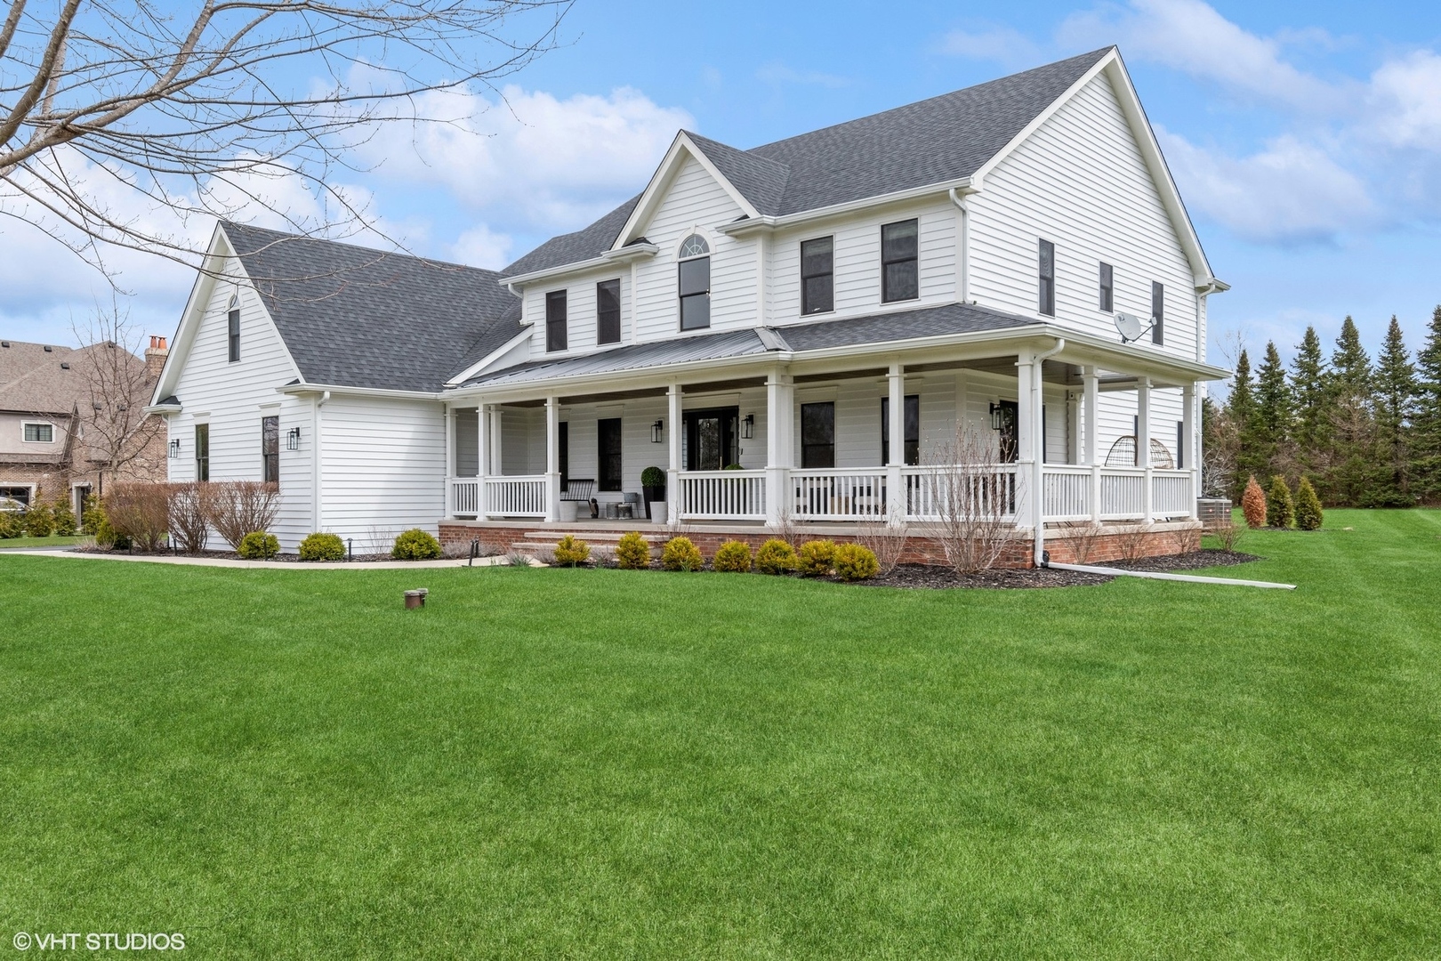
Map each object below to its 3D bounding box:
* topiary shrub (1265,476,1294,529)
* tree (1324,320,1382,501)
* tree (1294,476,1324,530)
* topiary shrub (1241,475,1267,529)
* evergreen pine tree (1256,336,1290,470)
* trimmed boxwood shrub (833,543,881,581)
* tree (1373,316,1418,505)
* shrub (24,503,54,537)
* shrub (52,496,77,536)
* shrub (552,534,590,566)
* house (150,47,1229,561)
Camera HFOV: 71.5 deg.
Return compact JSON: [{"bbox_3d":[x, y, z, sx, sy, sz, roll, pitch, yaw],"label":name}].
[{"bbox_3d":[16.904,0.646,30.200,0.750,1.650,0.750,0,-1,0],"label":"topiary shrub"},{"bbox_3d":[43.198,-4.703,68.500,3.500,12.952,3.500,0,-1,0],"label":"tree"},{"bbox_3d":[17.653,0.675,30.000,0.800,1.630,0.800,0,-1,0],"label":"tree"},{"bbox_3d":[16.142,0.648,30.300,0.680,1.630,0.680,0,-1,0],"label":"topiary shrub"},{"bbox_3d":[40.204,-4.231,73.000,3.200,12.078,3.200,0,-1,0],"label":"evergreen pine tree"},{"bbox_3d":[1.839,1.090,13.450,0.620,0.515,0.620,0,-1,0],"label":"trimmed boxwood shrub"},{"bbox_3d":[45.192,-4.656,67.000,3.300,12.706,3.300,0,-1,0],"label":"tree"},{"bbox_3d":[-21.782,1.252,32.000,0.880,1.171,0.880,0,-1,0],"label":"shrub"},{"bbox_3d":[-23.286,1.239,35.500,0.820,1.450,0.820,0,-1,0],"label":"shrub"},{"bbox_3d":[-2.465,1.158,16.600,0.600,0.560,0.600,0,-1,0],"label":"shrub"},{"bbox_3d":[-0.224,-3.837,25.267,22.600,10.670,18.500,-1,-1,42],"label":"house"}]

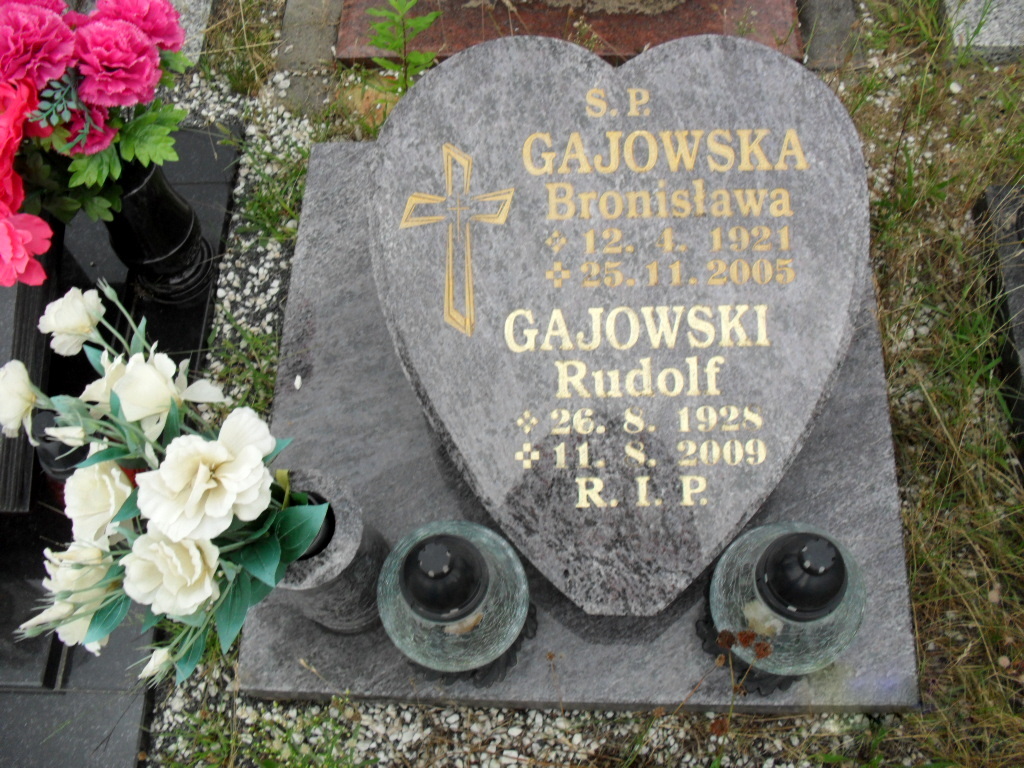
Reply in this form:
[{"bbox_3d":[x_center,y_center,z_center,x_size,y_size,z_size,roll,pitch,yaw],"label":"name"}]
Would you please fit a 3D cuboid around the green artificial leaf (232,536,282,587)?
[{"bbox_3d":[-0.216,0.151,0.880,0.038,0.056,0.013,-22,26,-1],"label":"green artificial leaf"}]

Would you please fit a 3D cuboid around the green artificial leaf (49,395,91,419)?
[{"bbox_3d":[-0.380,0.019,0.890,0.045,0.010,0.022,20,59,13],"label":"green artificial leaf"}]

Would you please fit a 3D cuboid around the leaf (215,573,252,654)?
[{"bbox_3d":[-0.234,0.192,0.868,0.030,0.011,0.075,12,101,-3],"label":"leaf"}]

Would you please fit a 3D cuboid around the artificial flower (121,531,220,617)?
[{"bbox_3d":[-0.274,0.152,0.832,0.081,0.050,0.075,0,79,-16],"label":"artificial flower"}]

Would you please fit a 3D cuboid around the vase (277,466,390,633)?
[{"bbox_3d":[-0.183,0.173,1.038,0.111,0.224,0.111,0,67,4],"label":"vase"}]

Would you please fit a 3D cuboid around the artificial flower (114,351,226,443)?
[{"bbox_3d":[-0.292,0.008,0.875,0.070,0.065,0.082,5,63,34],"label":"artificial flower"}]

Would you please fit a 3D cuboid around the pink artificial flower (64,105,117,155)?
[{"bbox_3d":[-0.429,-0.261,1.055,0.060,0.060,0.042,-20,25,-7],"label":"pink artificial flower"}]

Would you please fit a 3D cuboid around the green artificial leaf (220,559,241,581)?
[{"bbox_3d":[-0.232,0.153,0.852,0.017,0.008,0.018,-17,79,-13],"label":"green artificial leaf"}]

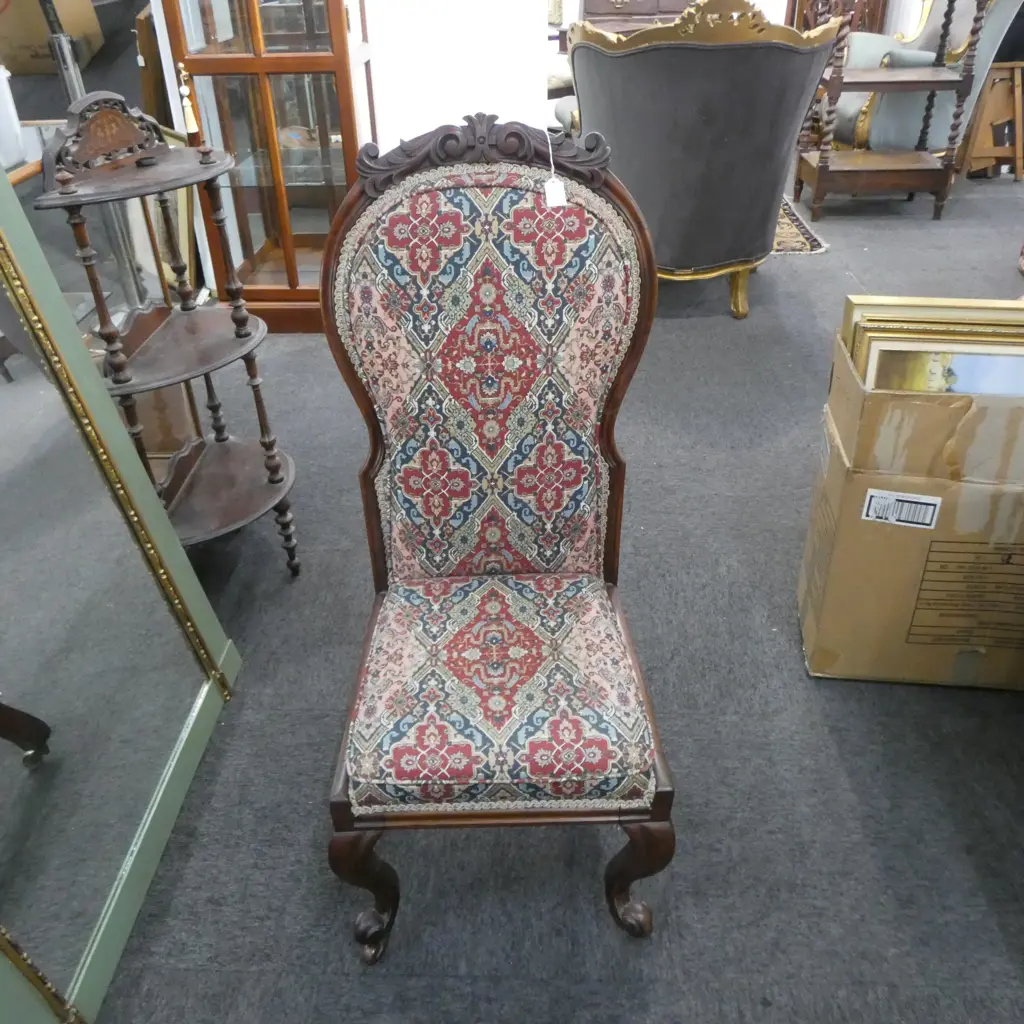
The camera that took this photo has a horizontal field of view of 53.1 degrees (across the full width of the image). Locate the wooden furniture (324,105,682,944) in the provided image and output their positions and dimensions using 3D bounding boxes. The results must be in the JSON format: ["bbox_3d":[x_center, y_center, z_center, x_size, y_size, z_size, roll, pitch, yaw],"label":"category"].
[{"bbox_3d":[-0.022,0.058,1.481,0.493,1.068,0.649,-2,35,-1],"label":"wooden furniture"}]

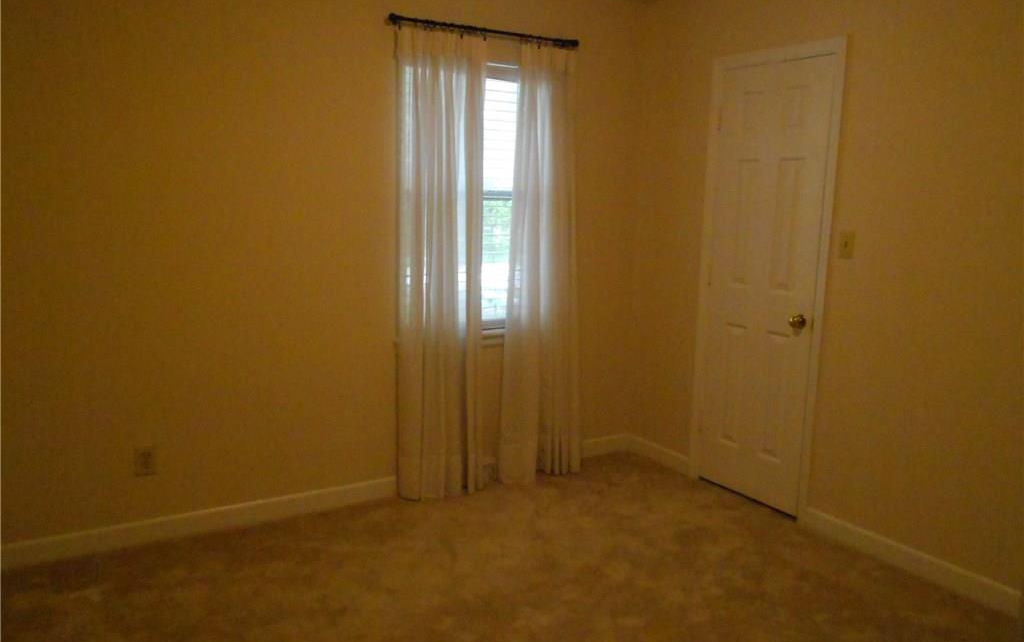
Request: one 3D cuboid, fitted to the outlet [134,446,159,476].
[{"bbox_3d":[-1.474,0.565,3.097,0.071,0.114,0.012,-5,11,-31],"label":"outlet"}]

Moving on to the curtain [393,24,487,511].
[{"bbox_3d":[-0.319,-0.219,3.584,0.455,2.130,0.110,-5,11,-31],"label":"curtain"}]

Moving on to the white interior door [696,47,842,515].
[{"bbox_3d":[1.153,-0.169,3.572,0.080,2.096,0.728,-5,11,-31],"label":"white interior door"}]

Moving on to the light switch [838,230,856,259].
[{"bbox_3d":[1.375,-0.312,3.155,0.015,0.115,0.072,-5,11,-31],"label":"light switch"}]

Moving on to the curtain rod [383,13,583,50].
[{"bbox_3d":[-0.104,-1.322,3.549,1.000,0.050,0.085,-5,11,-31],"label":"curtain rod"}]

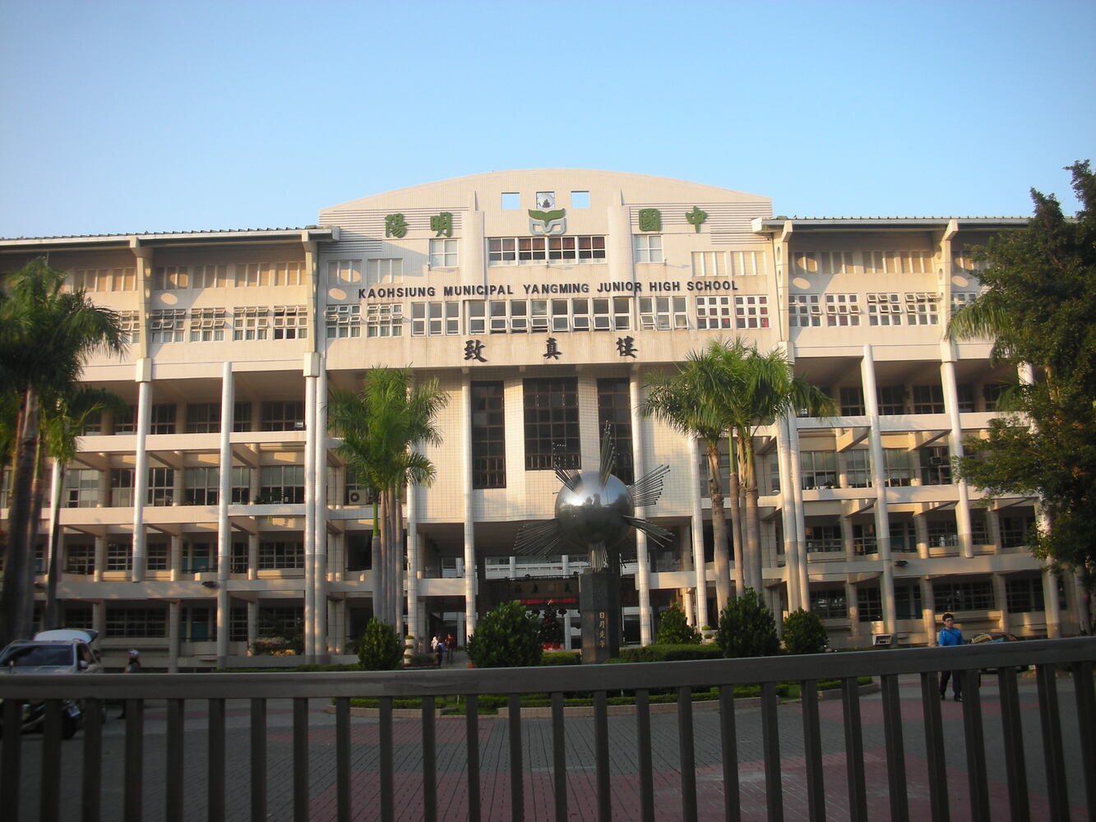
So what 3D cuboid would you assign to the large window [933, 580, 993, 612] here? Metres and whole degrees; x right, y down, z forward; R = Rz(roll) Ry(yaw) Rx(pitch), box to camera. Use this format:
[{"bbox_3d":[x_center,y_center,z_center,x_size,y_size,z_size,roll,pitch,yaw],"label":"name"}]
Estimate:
[{"bbox_3d":[24.067,10.743,64.213,3.369,1.612,0.200,-1,-11,-2],"label":"large window"}]

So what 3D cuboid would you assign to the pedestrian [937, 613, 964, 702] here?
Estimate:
[{"bbox_3d":[7.758,4.732,21.321,0.520,1.697,0.400,-2,-11,1],"label":"pedestrian"}]

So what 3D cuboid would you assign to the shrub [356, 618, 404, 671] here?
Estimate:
[{"bbox_3d":[-6.369,8.948,41.940,1.835,2.247,1.835,-1,-11,-2],"label":"shrub"}]

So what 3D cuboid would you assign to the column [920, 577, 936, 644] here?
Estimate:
[{"bbox_3d":[21.278,11.143,62.115,0.550,3.754,0.700,-1,-11,-2],"label":"column"}]

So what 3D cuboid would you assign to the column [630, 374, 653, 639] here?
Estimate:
[{"bbox_3d":[4.785,5.162,57.430,0.450,14.755,0.450,-1,-11,-2],"label":"column"}]

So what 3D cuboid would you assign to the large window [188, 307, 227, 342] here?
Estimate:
[{"bbox_3d":[-17.854,-4.510,58.250,1.912,1.819,0.200,-1,-11,-2],"label":"large window"}]

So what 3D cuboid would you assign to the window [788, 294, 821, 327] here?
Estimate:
[{"bbox_3d":[13.743,-5.370,59.389,1.758,1.869,0.200,-1,-13,-2],"label":"window"}]

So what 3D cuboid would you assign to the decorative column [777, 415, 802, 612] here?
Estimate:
[{"bbox_3d":[12.355,4.526,56.667,0.550,15.740,0.650,-1,-11,-2],"label":"decorative column"}]

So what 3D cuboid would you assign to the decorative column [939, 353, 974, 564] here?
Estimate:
[{"bbox_3d":[21.692,2.182,58.577,0.520,11.178,0.600,-1,-11,-2],"label":"decorative column"}]

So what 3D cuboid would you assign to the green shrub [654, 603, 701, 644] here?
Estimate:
[{"bbox_3d":[4.262,7.286,35.939,1.550,2.072,1.500,-1,-11,-2],"label":"green shrub"}]

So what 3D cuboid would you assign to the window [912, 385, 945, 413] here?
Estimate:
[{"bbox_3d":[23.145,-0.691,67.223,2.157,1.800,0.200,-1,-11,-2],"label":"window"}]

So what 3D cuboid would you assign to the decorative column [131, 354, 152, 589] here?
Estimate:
[{"bbox_3d":[-20.576,2.971,56.125,0.600,11.531,0.800,-1,-13,-2],"label":"decorative column"}]

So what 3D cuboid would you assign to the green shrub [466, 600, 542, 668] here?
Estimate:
[{"bbox_3d":[-1.212,6.349,30.325,2.072,2.364,2.072,-1,-11,-2],"label":"green shrub"}]

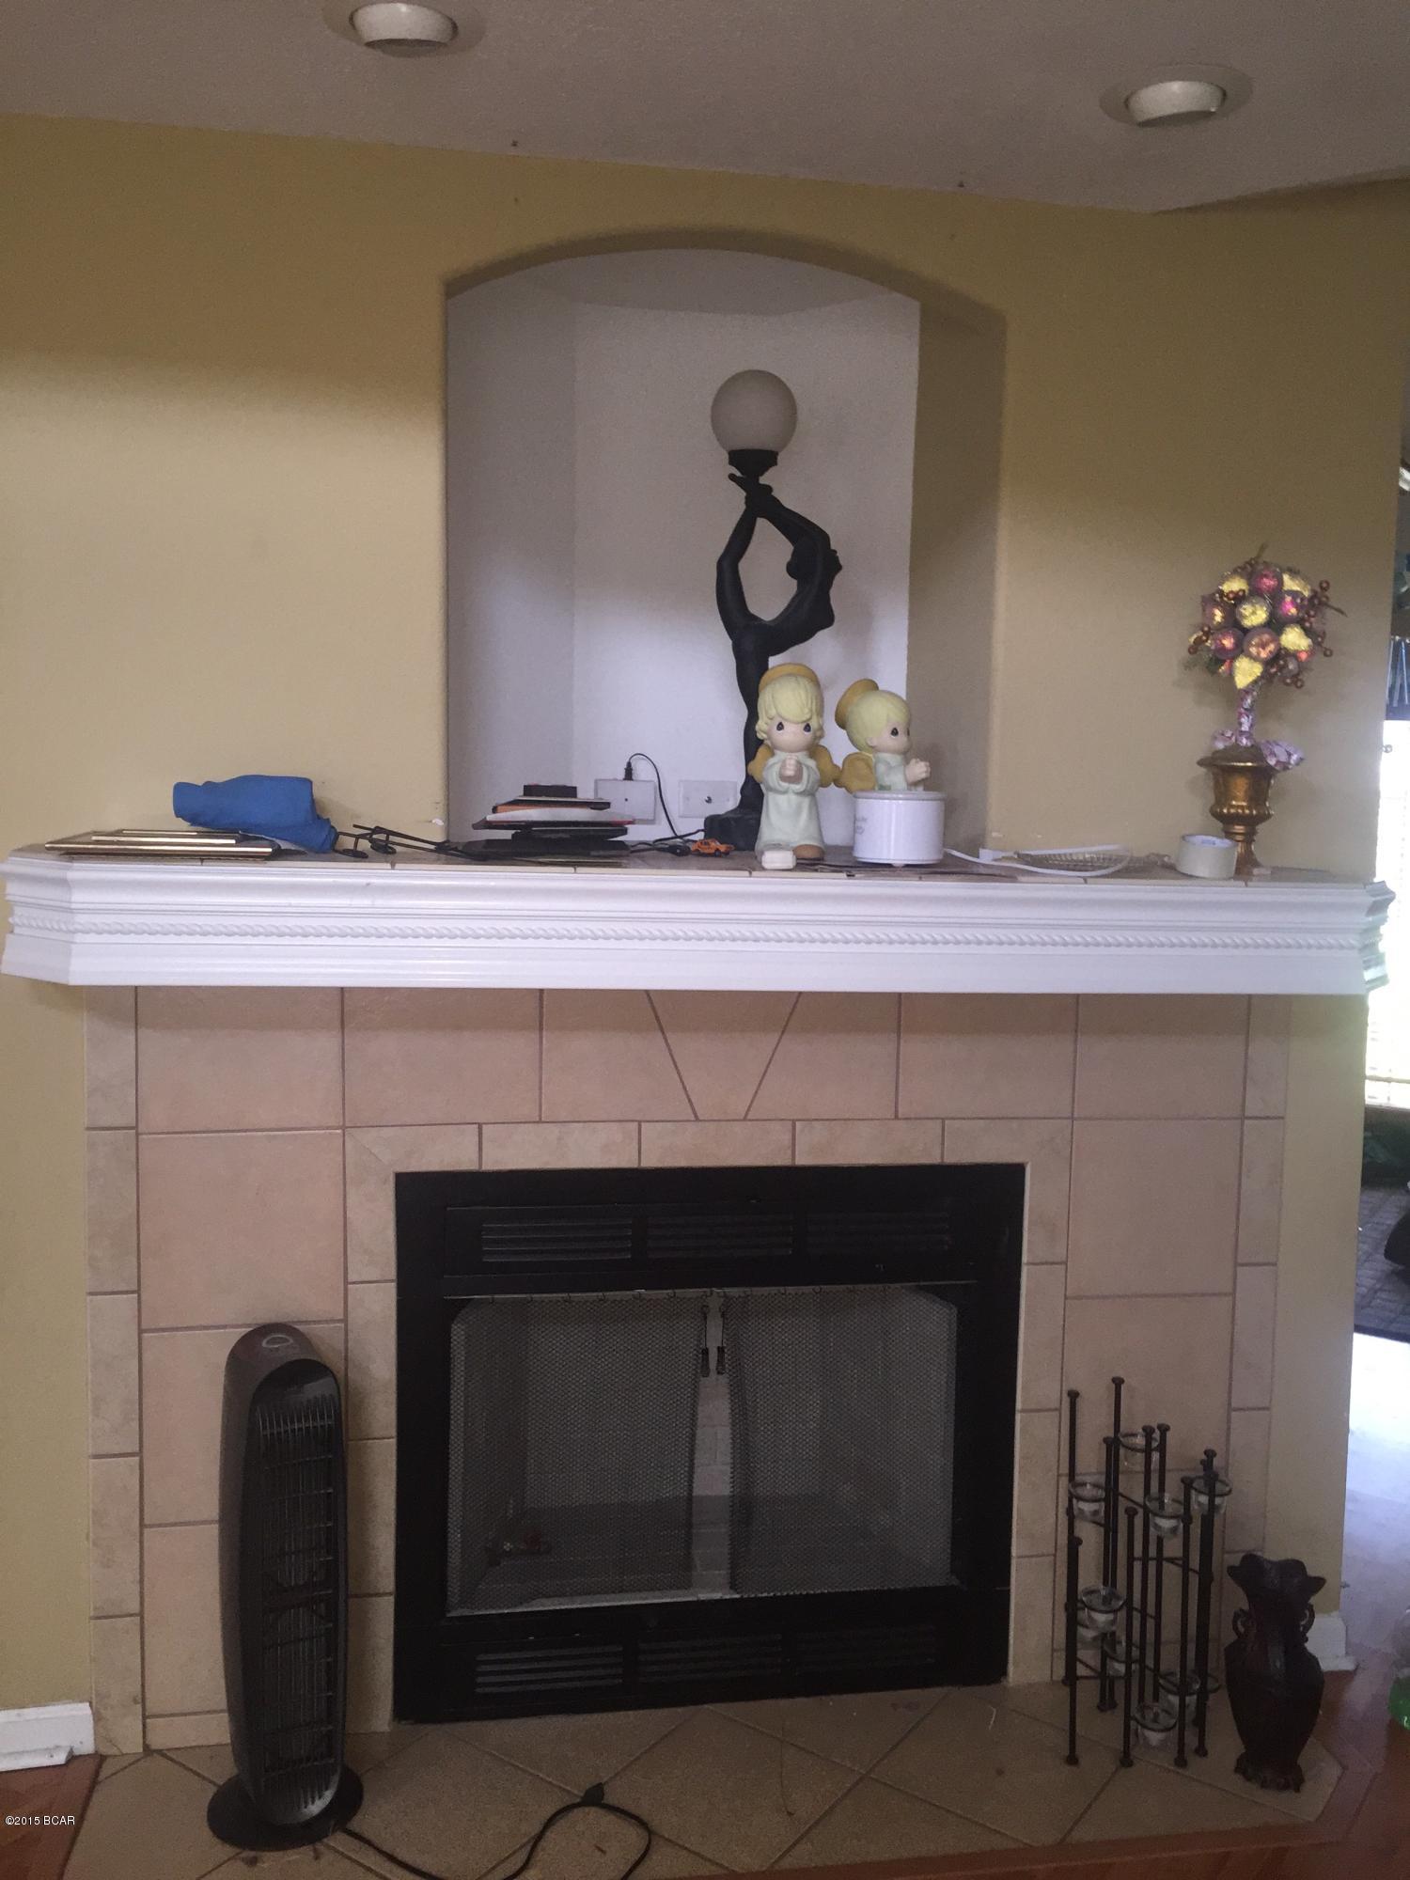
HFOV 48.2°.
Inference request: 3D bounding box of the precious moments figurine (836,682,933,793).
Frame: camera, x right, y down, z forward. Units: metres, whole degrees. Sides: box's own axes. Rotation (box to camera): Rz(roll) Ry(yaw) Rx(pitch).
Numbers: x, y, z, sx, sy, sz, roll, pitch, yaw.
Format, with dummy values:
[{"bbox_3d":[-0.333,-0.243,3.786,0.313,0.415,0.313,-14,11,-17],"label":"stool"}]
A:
[{"bbox_3d":[0.286,-0.285,2.546,0.150,0.271,0.140,3,5,22],"label":"precious moments figurine"}]

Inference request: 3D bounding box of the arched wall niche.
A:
[{"bbox_3d":[0.002,-0.641,2.727,0.883,0.959,0.500,0,4,-9],"label":"arched wall niche"}]

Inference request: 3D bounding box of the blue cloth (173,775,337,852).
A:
[{"bbox_3d":[-0.657,-0.185,2.299,0.233,0.111,0.160,0,4,-9],"label":"blue cloth"}]

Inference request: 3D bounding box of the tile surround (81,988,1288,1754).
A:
[{"bbox_3d":[0.021,0.662,2.569,1.962,1.240,0.050,0,4,-9],"label":"tile surround"}]

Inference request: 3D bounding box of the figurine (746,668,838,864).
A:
[{"bbox_3d":[0.130,-0.258,2.348,0.138,0.307,0.140,1,4,-6],"label":"figurine"}]

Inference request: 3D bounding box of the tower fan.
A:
[{"bbox_3d":[-0.616,0.923,2.309,0.225,0.736,0.225,-1,5,-24],"label":"tower fan"}]

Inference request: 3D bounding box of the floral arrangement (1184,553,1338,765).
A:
[{"bbox_3d":[0.879,-0.442,2.483,0.230,0.327,0.215,0,4,-9],"label":"floral arrangement"}]

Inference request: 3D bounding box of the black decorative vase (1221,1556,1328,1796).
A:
[{"bbox_3d":[0.889,1.128,2.449,0.155,0.360,0.152,0,4,-9],"label":"black decorative vase"}]

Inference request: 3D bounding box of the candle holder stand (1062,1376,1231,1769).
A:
[{"bbox_3d":[0.722,1.014,2.559,0.258,0.565,0.250,2,4,9],"label":"candle holder stand"}]

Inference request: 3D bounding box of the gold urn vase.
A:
[{"bbox_3d":[0.849,-0.205,2.497,0.133,0.206,0.133,0,4,-9],"label":"gold urn vase"}]

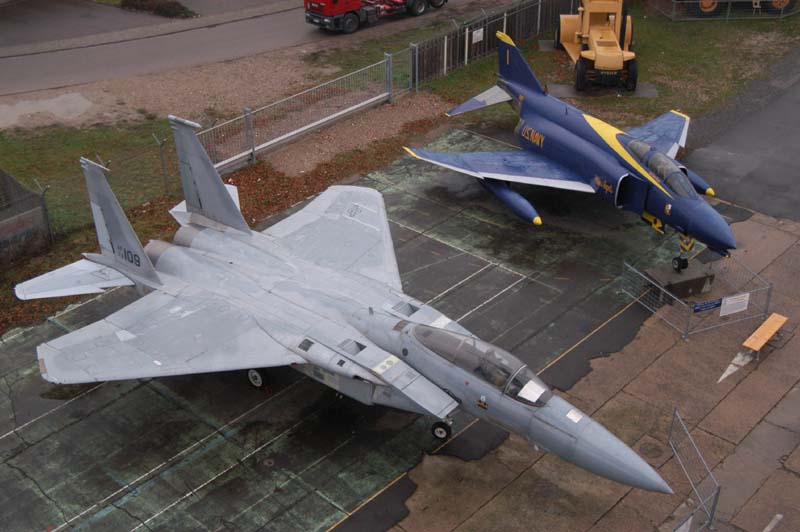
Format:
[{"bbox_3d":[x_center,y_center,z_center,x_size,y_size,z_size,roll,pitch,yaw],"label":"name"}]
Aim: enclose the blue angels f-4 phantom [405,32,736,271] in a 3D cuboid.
[{"bbox_3d":[7.054,-4.407,38.669,11.710,5.050,17.500,-10,25,-16],"label":"blue angels f-4 phantom"}]

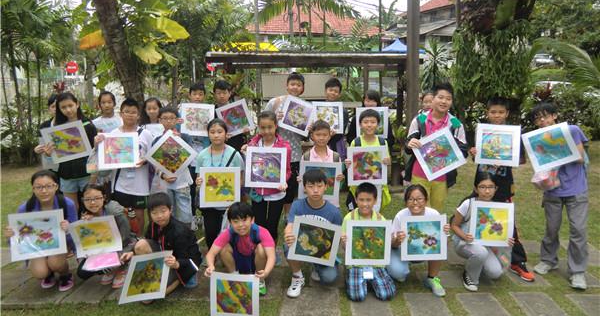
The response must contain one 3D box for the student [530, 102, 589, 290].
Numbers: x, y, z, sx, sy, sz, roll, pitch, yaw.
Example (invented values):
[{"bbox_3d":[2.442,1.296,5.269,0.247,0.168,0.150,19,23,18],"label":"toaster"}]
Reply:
[{"bbox_3d":[2.092,0.272,3.366,0.440,1.470,0.380,5,11,32],"label":"student"}]

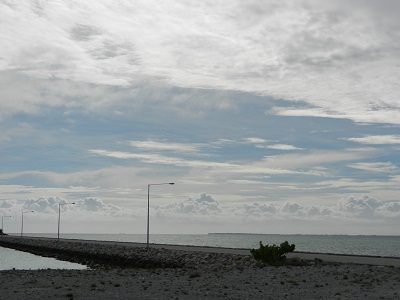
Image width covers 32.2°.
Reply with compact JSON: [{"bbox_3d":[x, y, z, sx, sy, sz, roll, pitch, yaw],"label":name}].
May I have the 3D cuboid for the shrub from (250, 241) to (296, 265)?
[{"bbox_3d":[3.608,5.165,34.500,2.150,1.260,1.800,0,-7,0],"label":"shrub"}]

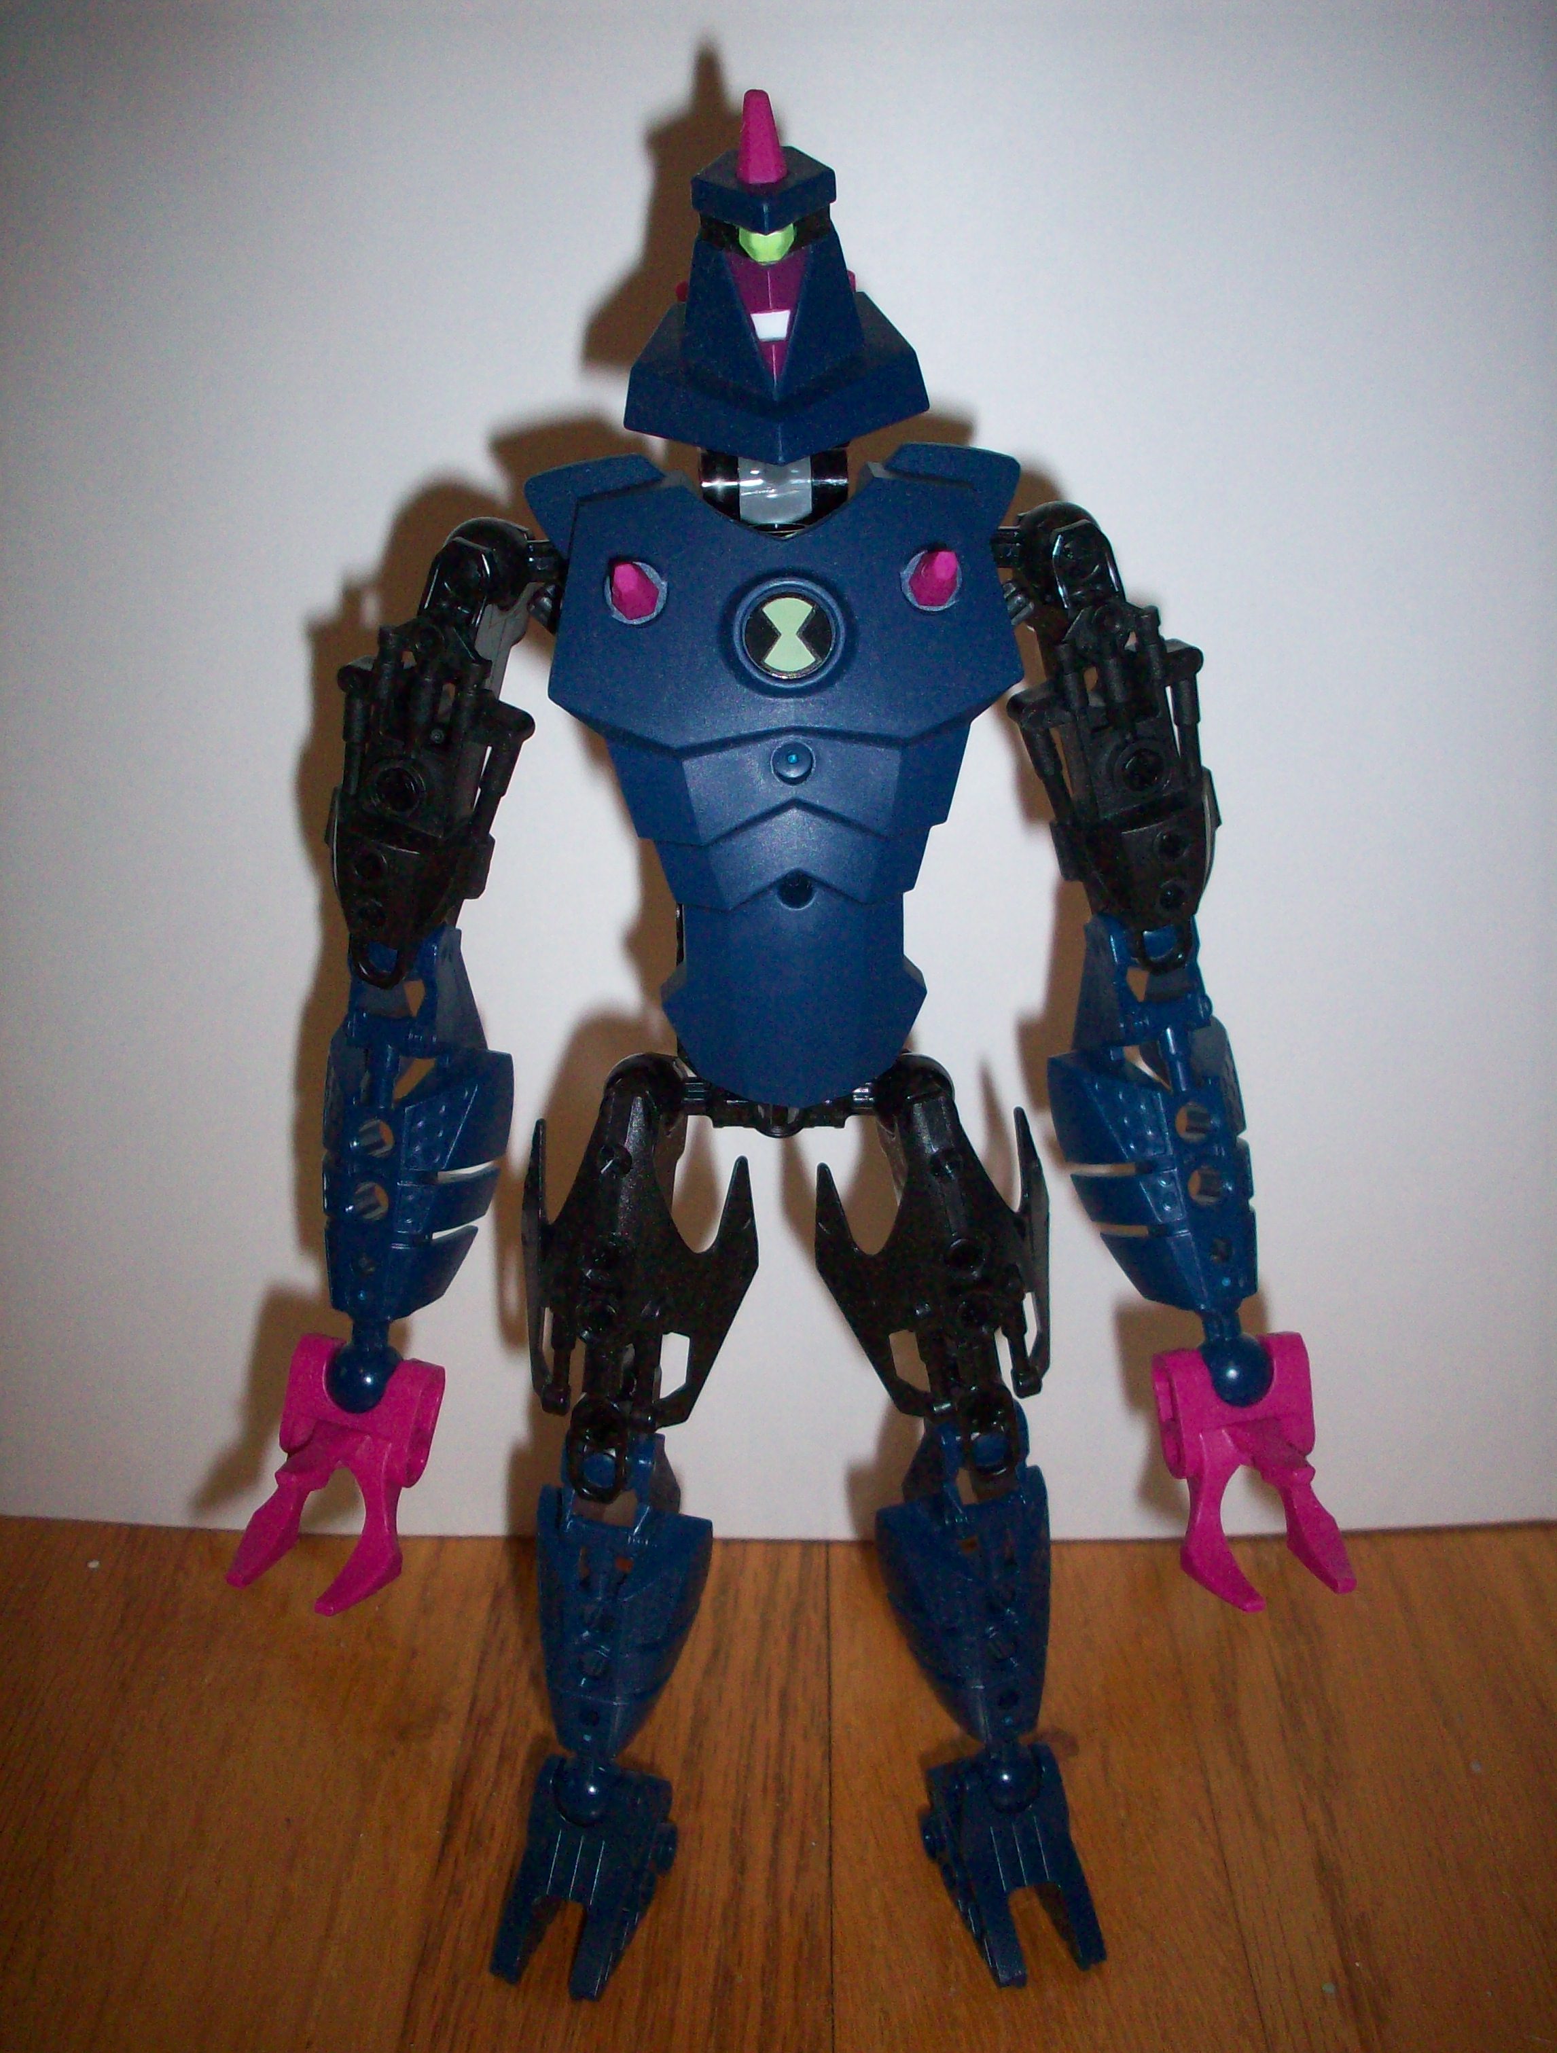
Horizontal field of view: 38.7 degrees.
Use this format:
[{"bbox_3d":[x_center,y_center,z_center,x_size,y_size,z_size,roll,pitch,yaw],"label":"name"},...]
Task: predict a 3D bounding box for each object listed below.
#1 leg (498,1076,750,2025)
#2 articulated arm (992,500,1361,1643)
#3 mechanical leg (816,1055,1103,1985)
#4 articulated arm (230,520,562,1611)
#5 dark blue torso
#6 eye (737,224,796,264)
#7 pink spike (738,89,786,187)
[{"bbox_3d":[-0.021,0.067,0.311,0.038,0.128,0.050,2,19,7],"label":"leg"},{"bbox_3d":[0.052,0.006,0.294,0.036,0.144,0.042,-9,20,-3],"label":"articulated arm"},{"bbox_3d":[0.025,0.066,0.311,0.039,0.128,0.050,-3,19,-9],"label":"mechanical leg"},{"bbox_3d":[-0.050,0.007,0.294,0.035,0.144,0.042,7,19,0],"label":"articulated arm"},{"bbox_3d":[0.001,-0.030,0.279,0.059,0.082,0.034,-1,19,-3],"label":"dark blue torso"},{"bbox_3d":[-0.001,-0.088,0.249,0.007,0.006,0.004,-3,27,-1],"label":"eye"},{"bbox_3d":[-0.002,-0.100,0.249,0.006,0.011,0.006,-5,19,-2],"label":"pink spike"}]

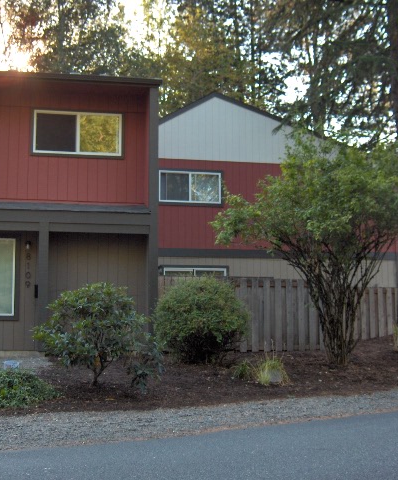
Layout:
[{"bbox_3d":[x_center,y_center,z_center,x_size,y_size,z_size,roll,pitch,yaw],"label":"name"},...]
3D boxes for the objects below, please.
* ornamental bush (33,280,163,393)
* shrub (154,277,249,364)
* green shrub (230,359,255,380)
[{"bbox_3d":[-1.561,1.514,11.200,2.019,1.657,1.800,0,-6,0],"label":"ornamental bush"},{"bbox_3d":[0.047,1.507,13.500,1.797,1.598,1.700,0,-6,0],"label":"shrub"},{"bbox_3d":[0.742,2.209,12.300,0.444,0.375,0.420,0,-6,0],"label":"green shrub"}]

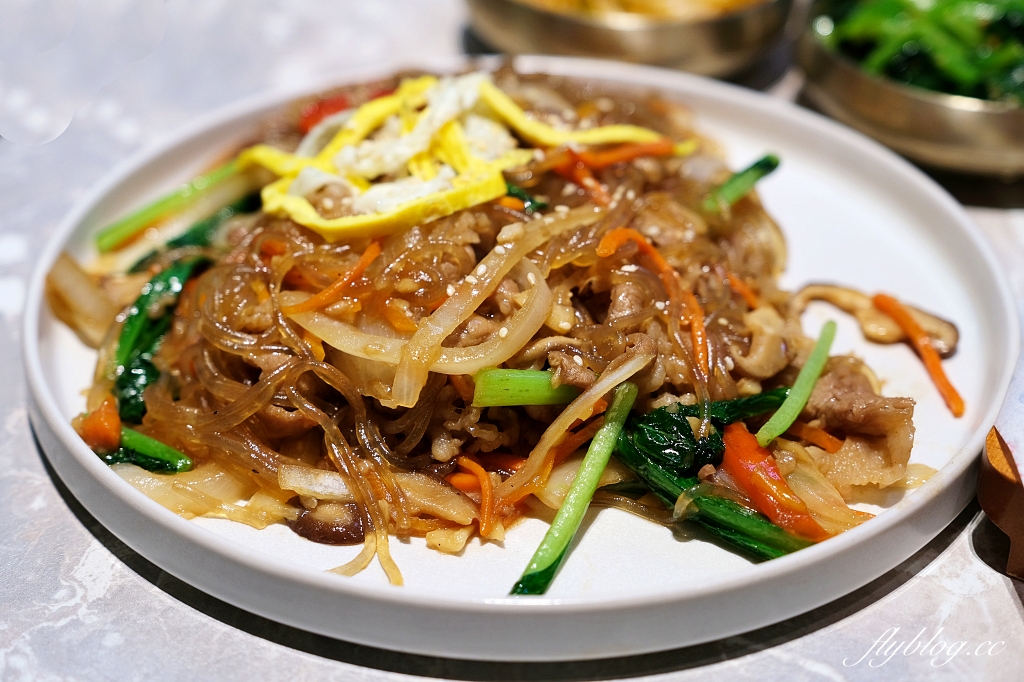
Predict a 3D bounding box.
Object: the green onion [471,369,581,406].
[{"bbox_3d":[0.005,0.011,0.386,0.027,0.008,0.008,1,36,2],"label":"green onion"}]

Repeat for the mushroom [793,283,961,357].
[{"bbox_3d":[0.097,-0.006,0.436,0.043,0.009,0.017,18,40,24],"label":"mushroom"}]

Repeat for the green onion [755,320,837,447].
[{"bbox_3d":[0.069,0.010,0.393,0.006,0.005,0.042,19,48,25],"label":"green onion"}]

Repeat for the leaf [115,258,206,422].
[{"bbox_3d":[-0.089,-0.001,0.413,0.015,0.011,0.050,5,48,8],"label":"leaf"}]

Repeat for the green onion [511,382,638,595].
[{"bbox_3d":[0.016,0.033,0.371,0.007,0.006,0.059,15,54,20],"label":"green onion"}]

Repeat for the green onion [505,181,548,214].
[{"bbox_3d":[0.003,-0.038,0.428,0.014,0.005,0.006,26,42,18],"label":"green onion"}]

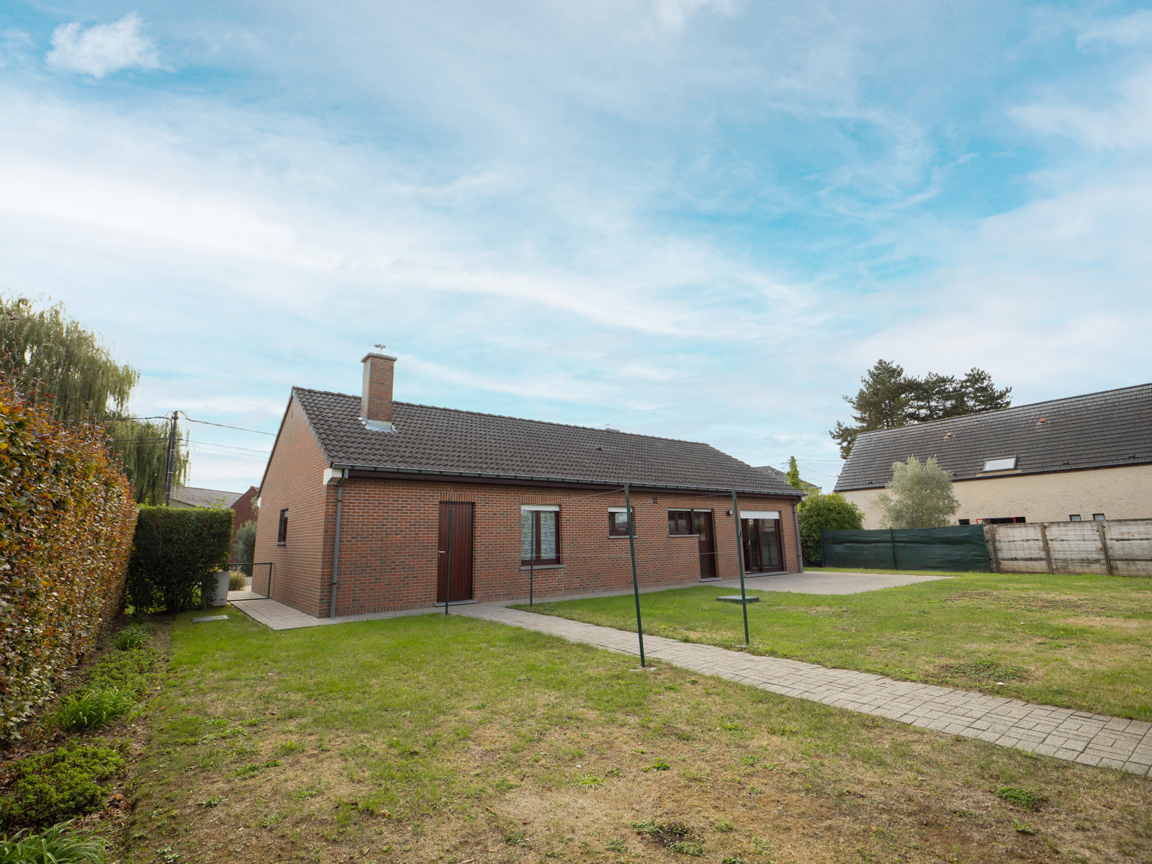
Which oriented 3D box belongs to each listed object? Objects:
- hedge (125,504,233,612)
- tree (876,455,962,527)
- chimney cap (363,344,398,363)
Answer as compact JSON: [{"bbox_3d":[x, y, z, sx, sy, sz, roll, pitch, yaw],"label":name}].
[{"bbox_3d":[-8.837,2.821,11.780,2.050,2.250,0.950,8,-15,-37],"label":"hedge"},{"bbox_3d":[14.232,3.289,22.406,3.000,4.550,3.000,8,-15,-37],"label":"tree"},{"bbox_3d":[-5.197,-2.076,14.135,0.716,0.473,0.660,8,-15,-37],"label":"chimney cap"}]

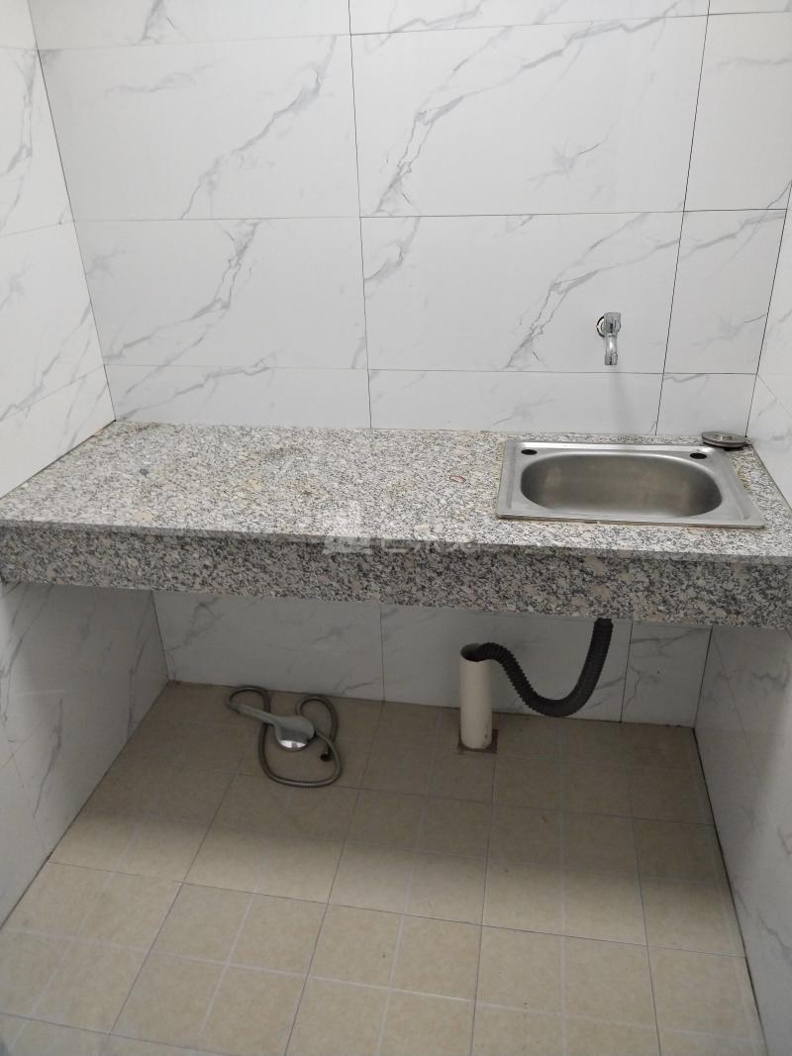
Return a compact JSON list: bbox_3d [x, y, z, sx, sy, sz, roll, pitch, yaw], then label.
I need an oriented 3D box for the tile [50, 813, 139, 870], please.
[{"bbox_3d":[-0.636,0.674,1.703,0.150,0.010,0.150,3,28,10],"label":"tile"}]

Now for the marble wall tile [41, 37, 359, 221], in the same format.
[{"bbox_3d":[-0.371,-0.756,1.526,0.602,0.301,0.010,3,28,10],"label":"marble wall tile"}]

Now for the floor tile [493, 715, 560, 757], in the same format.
[{"bbox_3d":[0.328,0.518,1.948,0.149,0.010,0.149,3,28,10],"label":"floor tile"}]

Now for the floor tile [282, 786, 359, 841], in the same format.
[{"bbox_3d":[-0.166,0.630,1.756,0.150,0.010,0.150,3,28,10],"label":"floor tile"}]

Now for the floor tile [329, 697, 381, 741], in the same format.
[{"bbox_3d":[-0.114,0.494,2.018,0.150,0.010,0.150,3,28,10],"label":"floor tile"}]

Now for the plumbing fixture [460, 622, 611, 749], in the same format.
[{"bbox_3d":[0.302,0.324,1.768,0.317,0.500,0.176,3,28,10],"label":"plumbing fixture"}]

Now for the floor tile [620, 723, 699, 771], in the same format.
[{"bbox_3d":[0.632,0.532,1.897,0.167,0.010,0.155,3,28,10],"label":"floor tile"}]

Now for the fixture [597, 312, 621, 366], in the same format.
[{"bbox_3d":[0.408,-0.368,1.506,0.042,0.095,0.100,3,28,10],"label":"fixture"}]

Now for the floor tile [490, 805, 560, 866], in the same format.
[{"bbox_3d":[0.276,0.653,1.680,0.150,0.010,0.150,3,28,10],"label":"floor tile"}]

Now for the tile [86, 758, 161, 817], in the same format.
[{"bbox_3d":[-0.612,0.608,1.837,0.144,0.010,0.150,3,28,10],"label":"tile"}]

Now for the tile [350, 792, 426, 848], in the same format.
[{"bbox_3d":[-0.020,0.639,1.736,0.149,0.010,0.149,3,28,10],"label":"tile"}]

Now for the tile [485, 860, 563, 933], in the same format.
[{"bbox_3d":[0.250,0.721,1.551,0.150,0.010,0.150,3,28,10],"label":"tile"}]

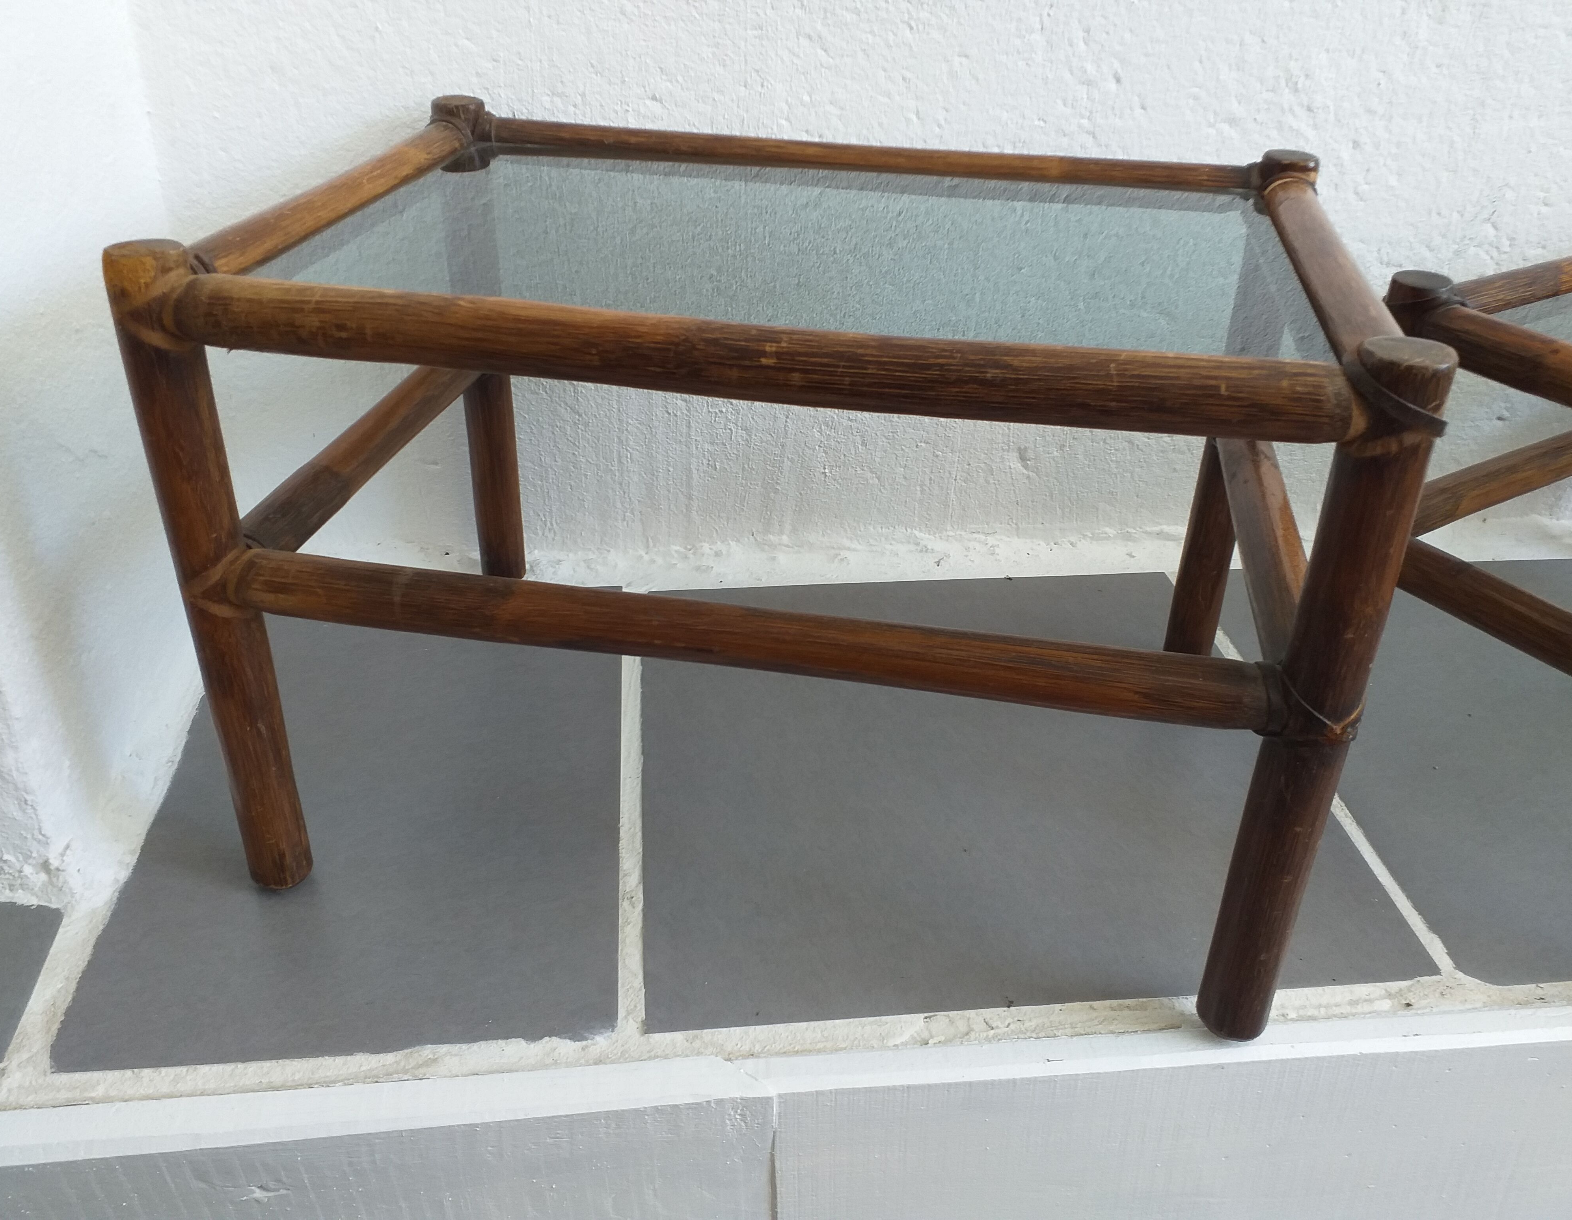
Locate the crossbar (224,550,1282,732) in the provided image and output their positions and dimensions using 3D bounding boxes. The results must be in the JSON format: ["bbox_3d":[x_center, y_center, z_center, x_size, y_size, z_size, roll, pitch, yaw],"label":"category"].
[{"bbox_3d":[-0.032,0.014,0.641,0.535,0.032,0.032,6,33,9],"label":"crossbar"}]

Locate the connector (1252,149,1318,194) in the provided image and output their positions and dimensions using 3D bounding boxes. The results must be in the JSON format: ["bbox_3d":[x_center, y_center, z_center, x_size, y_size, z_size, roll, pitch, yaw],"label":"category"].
[{"bbox_3d":[0.315,-0.273,0.811,0.041,0.033,0.041,7,33,9],"label":"connector"}]

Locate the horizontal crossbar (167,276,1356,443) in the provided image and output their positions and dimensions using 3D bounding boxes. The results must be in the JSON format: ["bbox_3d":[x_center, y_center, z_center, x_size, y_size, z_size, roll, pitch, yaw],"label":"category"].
[{"bbox_3d":[-0.029,-0.114,0.565,0.527,0.033,0.033,6,33,9],"label":"horizontal crossbar"}]

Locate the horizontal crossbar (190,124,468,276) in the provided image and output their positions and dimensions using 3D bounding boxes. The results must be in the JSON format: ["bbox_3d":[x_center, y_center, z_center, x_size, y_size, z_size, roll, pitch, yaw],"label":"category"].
[{"bbox_3d":[-0.265,-0.239,0.756,0.030,0.030,0.321,7,33,9],"label":"horizontal crossbar"}]

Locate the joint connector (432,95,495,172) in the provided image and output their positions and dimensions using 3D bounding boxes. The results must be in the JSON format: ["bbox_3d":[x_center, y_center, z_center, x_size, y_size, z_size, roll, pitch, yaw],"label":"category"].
[{"bbox_3d":[-0.230,-0.338,0.897,0.041,0.039,0.041,7,33,9],"label":"joint connector"}]

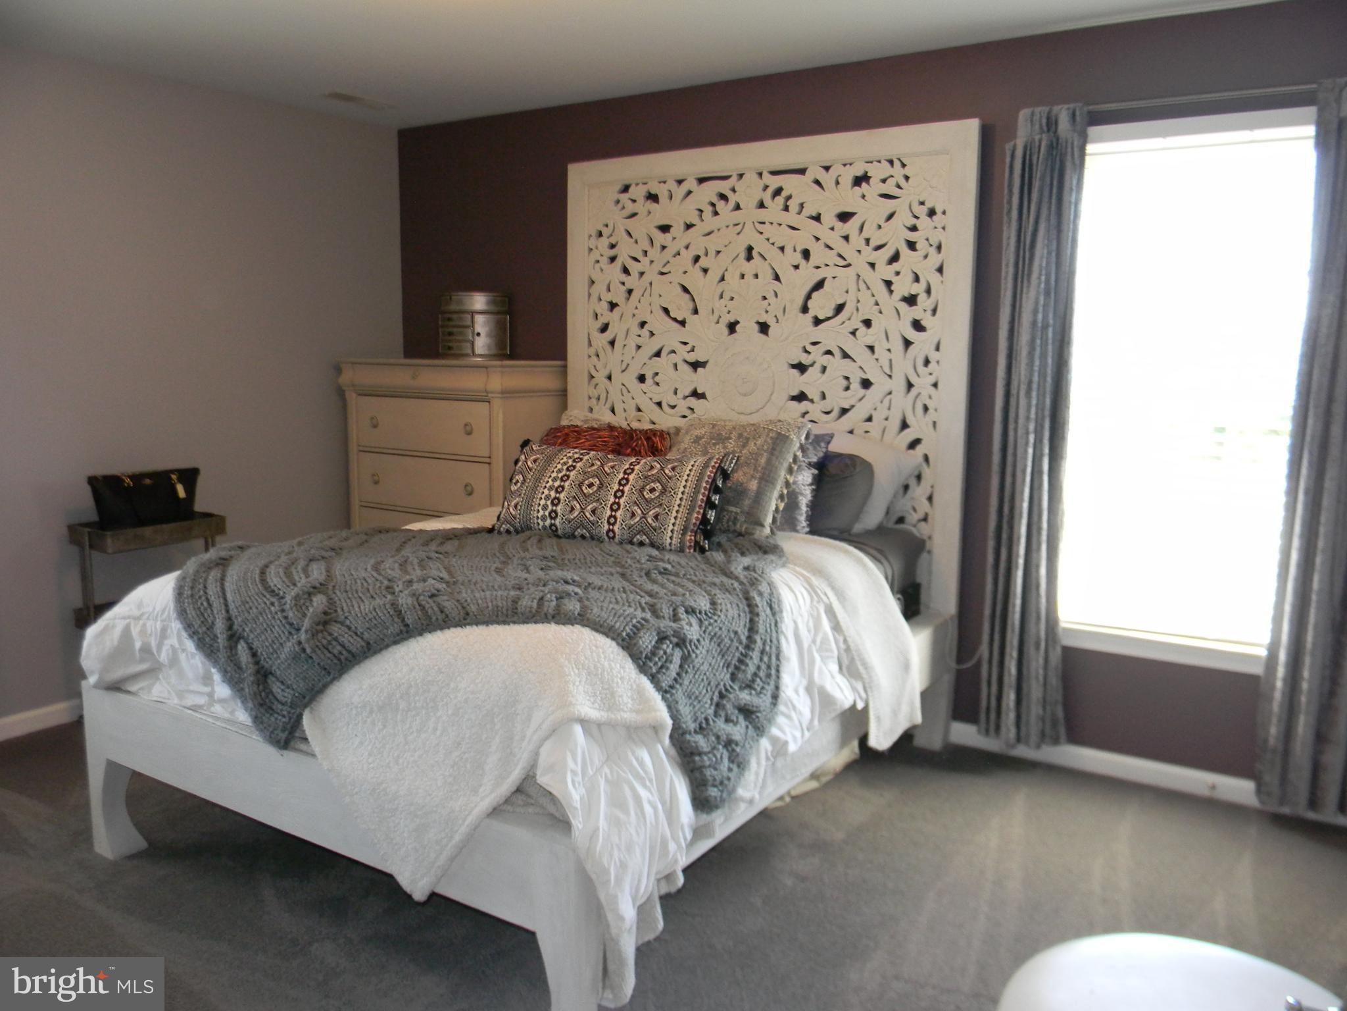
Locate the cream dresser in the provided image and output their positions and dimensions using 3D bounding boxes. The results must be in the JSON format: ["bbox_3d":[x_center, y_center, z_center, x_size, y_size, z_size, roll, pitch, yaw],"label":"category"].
[{"bbox_3d":[-0.963,0.038,4.903,0.975,1.364,0.490,6,10,33],"label":"cream dresser"}]

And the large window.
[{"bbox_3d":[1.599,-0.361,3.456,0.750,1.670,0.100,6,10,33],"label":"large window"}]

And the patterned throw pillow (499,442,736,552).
[{"bbox_3d":[-0.194,-0.037,3.626,0.780,0.335,0.150,5,-18,29],"label":"patterned throw pillow"}]

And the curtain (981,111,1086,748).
[{"bbox_3d":[1.198,-0.217,3.619,0.280,2.100,0.100,6,10,33],"label":"curtain"}]

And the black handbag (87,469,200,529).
[{"bbox_3d":[-2.015,-0.022,4.196,0.140,0.210,0.425,6,10,33],"label":"black handbag"}]

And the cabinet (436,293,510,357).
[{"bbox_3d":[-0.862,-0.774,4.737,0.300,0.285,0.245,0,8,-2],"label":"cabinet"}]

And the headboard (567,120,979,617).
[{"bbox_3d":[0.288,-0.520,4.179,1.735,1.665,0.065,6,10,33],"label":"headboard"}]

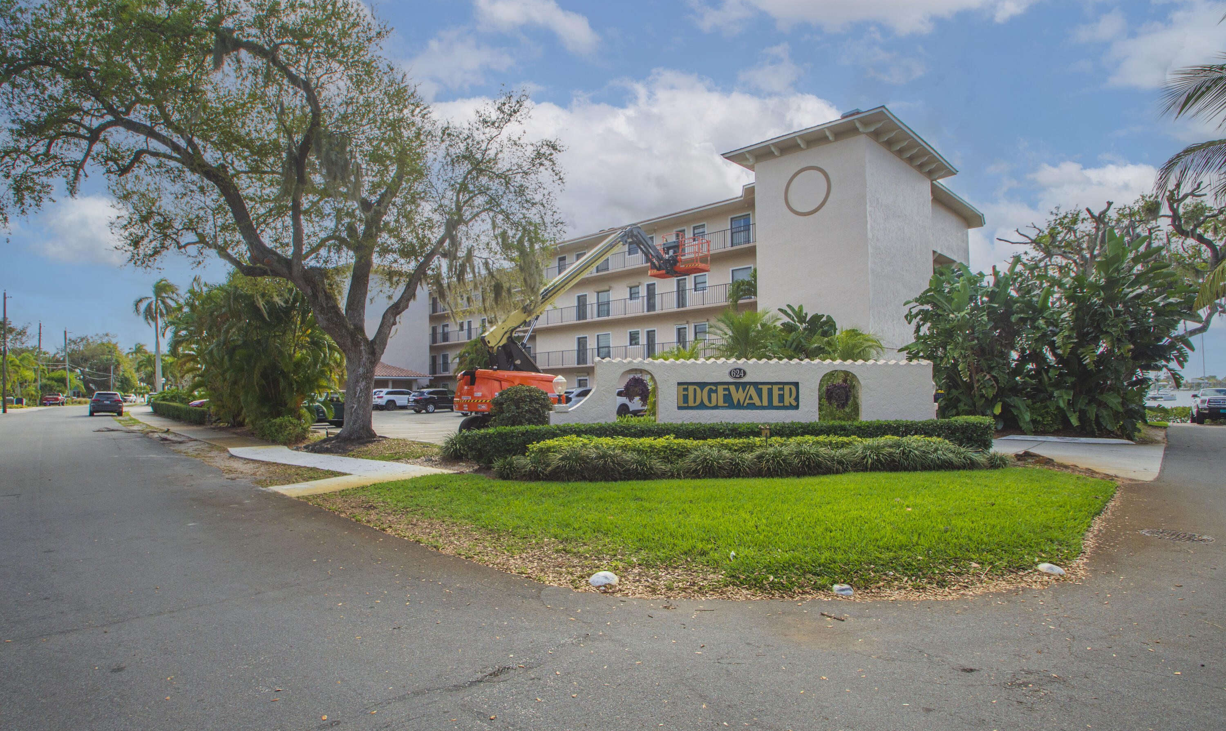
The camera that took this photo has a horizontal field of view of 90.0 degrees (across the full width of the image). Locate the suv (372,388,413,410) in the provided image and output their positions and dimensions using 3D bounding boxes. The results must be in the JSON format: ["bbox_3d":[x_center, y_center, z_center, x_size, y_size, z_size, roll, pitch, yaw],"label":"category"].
[{"bbox_3d":[-17.676,2.796,51.236,1.950,1.770,4.800,-3,-3,44],"label":"suv"}]

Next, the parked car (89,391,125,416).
[{"bbox_3d":[-37.976,2.793,45.839,1.950,1.770,4.800,1,-3,-41],"label":"parked car"}]

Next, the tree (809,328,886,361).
[{"bbox_3d":[7.488,0.567,19.600,2.400,3.560,2.400,-1,-2,0],"label":"tree"}]

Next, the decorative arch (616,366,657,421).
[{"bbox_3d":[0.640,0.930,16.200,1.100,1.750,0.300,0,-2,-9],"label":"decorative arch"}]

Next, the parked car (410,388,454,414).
[{"bbox_3d":[-12.877,2.568,45.739,1.960,1.760,4.950,-3,-3,44],"label":"parked car"}]

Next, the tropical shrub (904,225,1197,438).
[{"bbox_3d":[15.900,-1.131,22.600,9.000,7.300,4.800,-2,-2,27],"label":"tropical shrub"}]

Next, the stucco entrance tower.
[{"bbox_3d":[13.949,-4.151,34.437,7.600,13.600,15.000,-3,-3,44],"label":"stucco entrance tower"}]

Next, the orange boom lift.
[{"bbox_3d":[-0.900,-1.345,21.900,9.400,7.700,2.700,0,-2,-28],"label":"orange boom lift"}]

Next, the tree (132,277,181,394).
[{"bbox_3d":[-48.395,-2.478,65.000,4.300,13.800,4.300,1,-2,-37],"label":"tree"}]

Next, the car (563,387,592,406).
[{"bbox_3d":[-1.150,2.123,35.300,1.900,1.680,4.700,-2,-3,43],"label":"car"}]

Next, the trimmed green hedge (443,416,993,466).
[{"bbox_3d":[2.850,1.811,15.200,13.600,0.860,1.500,0,-2,-5],"label":"trimmed green hedge"}]

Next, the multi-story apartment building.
[{"bbox_3d":[2.043,-3.474,47.434,43.000,13.500,17.500,-3,-3,44],"label":"multi-story apartment building"}]

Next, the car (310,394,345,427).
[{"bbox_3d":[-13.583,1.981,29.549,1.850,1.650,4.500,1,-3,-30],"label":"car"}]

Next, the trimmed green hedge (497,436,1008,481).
[{"bbox_3d":[2.414,1.553,10.846,8.500,0.620,1.700,0,-2,-3],"label":"trimmed green hedge"}]

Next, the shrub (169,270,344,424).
[{"bbox_3d":[-15.605,-0.482,26.946,6.000,6.400,5.300,-3,-3,44],"label":"shrub"}]

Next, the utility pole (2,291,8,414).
[{"bbox_3d":[-51.600,-1.150,52.000,0.400,10.400,0.400,-2,-3,45],"label":"utility pole"}]

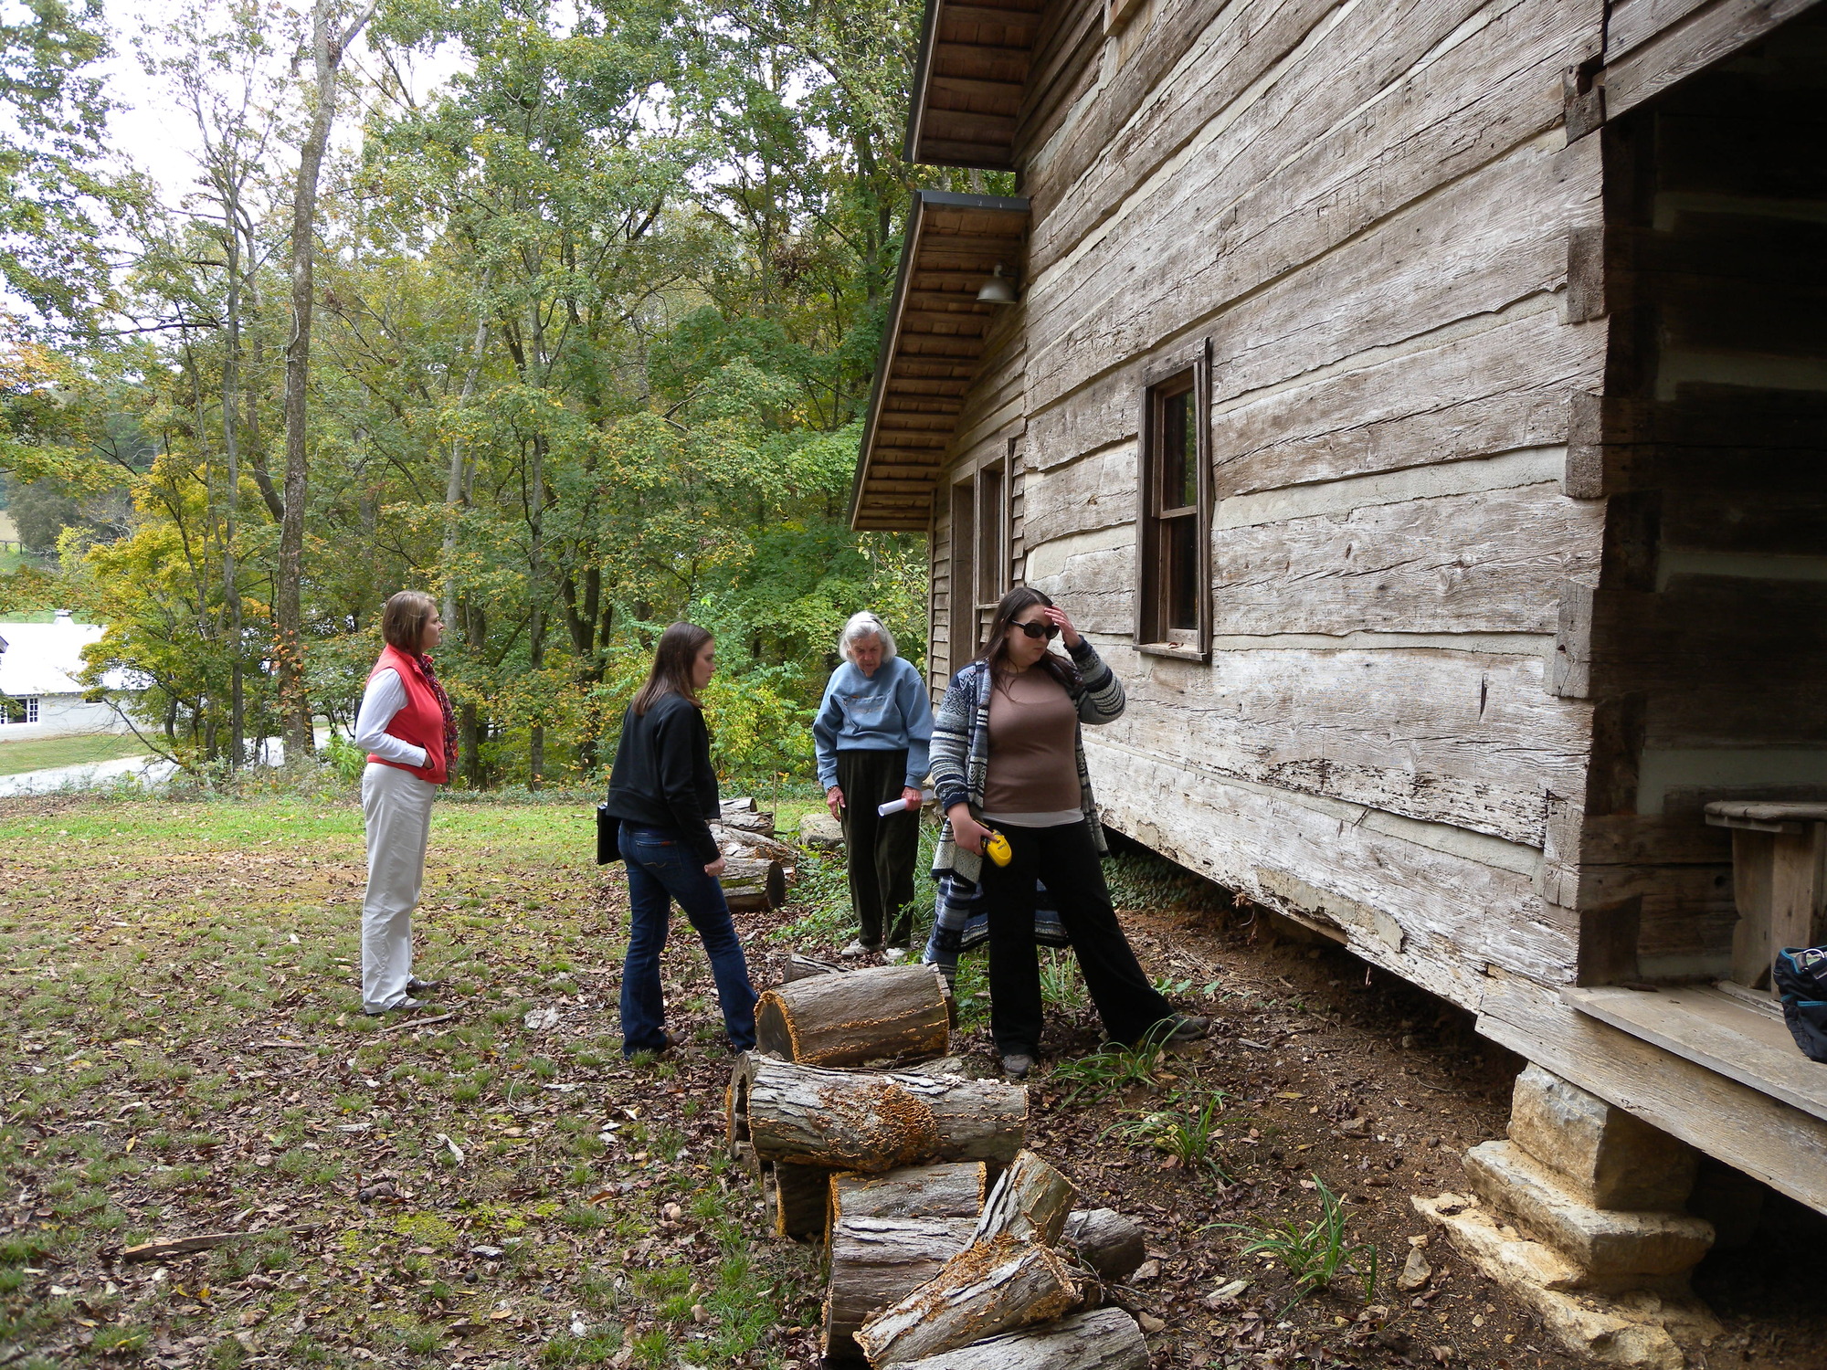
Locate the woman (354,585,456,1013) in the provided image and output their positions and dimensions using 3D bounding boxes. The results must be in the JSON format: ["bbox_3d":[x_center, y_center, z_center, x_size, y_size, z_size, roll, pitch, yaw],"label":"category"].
[{"bbox_3d":[-1.973,0.455,5.746,0.400,1.650,0.480,-1,4,-12],"label":"woman"}]

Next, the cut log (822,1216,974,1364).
[{"bbox_3d":[0.010,1.308,3.229,0.410,0.300,0.300,0,4,-4],"label":"cut log"}]

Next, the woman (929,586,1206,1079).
[{"bbox_3d":[0.529,0.499,5.140,0.900,1.620,0.520,1,2,-15],"label":"woman"}]

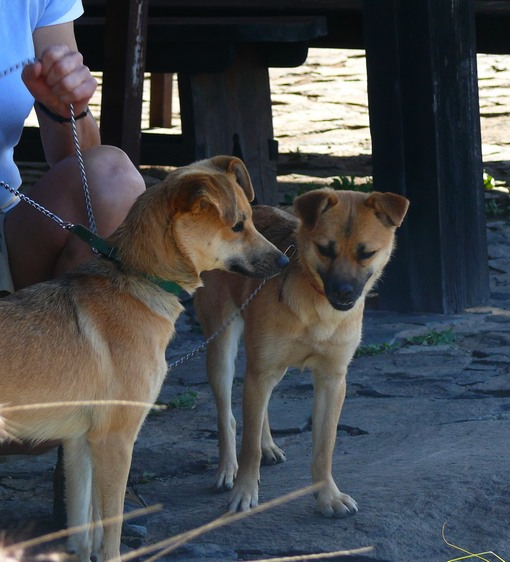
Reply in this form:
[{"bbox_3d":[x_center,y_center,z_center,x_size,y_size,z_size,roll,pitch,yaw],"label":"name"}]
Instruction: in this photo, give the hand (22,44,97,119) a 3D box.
[{"bbox_3d":[-0.281,-0.288,4.470,0.095,0.105,0.090,1,8,11],"label":"hand"}]

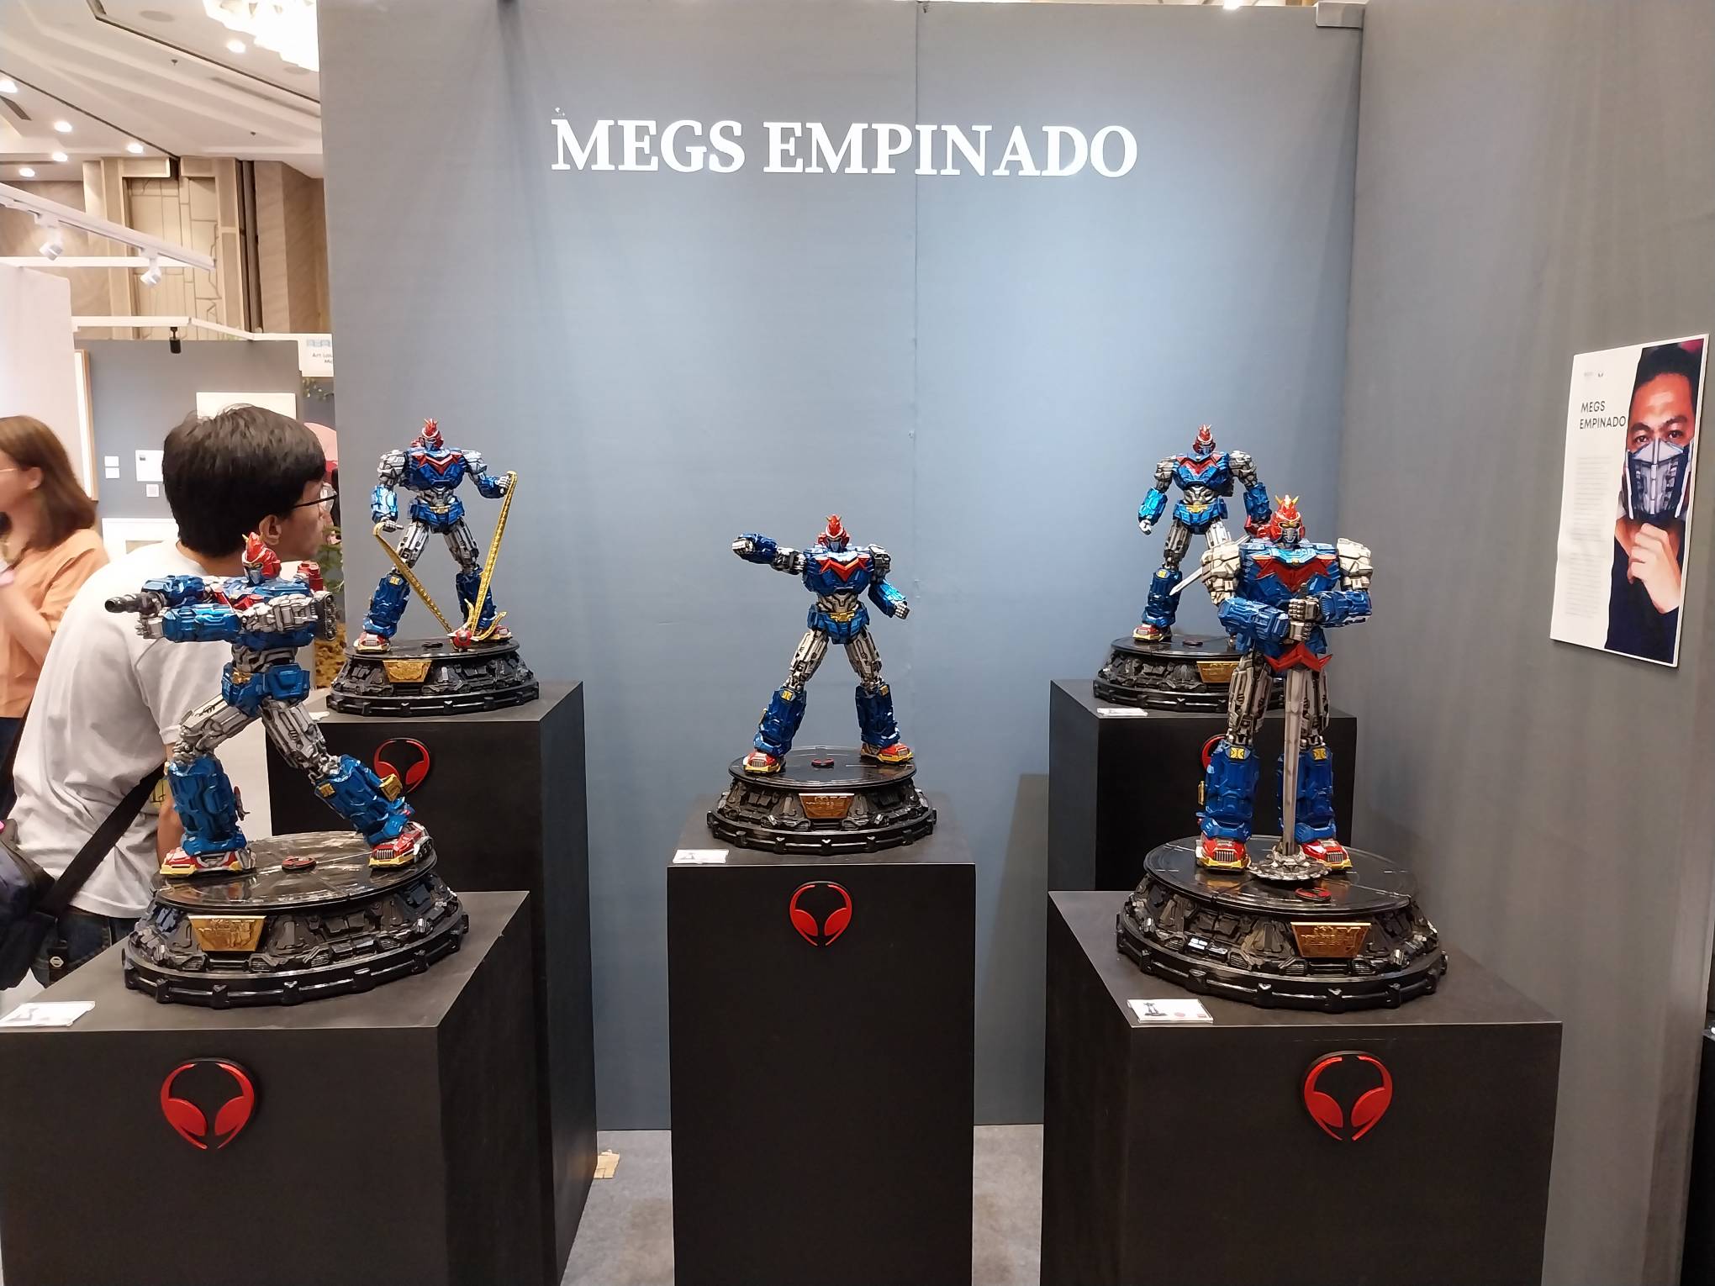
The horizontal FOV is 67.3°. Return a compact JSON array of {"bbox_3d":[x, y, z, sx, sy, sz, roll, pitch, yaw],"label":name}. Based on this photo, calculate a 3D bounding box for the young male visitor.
[{"bbox_3d":[-1.062,0.426,1.996,0.480,1.580,0.420,5,8,35],"label":"young male visitor"}]

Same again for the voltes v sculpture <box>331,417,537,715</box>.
[{"bbox_3d":[-0.793,-0.153,2.394,0.380,0.520,0.375,0,7,0],"label":"voltes v sculpture"}]

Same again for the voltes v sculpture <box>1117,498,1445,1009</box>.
[{"bbox_3d":[0.507,0.103,1.527,0.380,0.540,0.380,0,7,0],"label":"voltes v sculpture"}]

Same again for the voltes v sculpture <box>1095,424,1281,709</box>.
[{"bbox_3d":[0.648,-0.156,2.447,0.380,0.520,0.375,0,7,0],"label":"voltes v sculpture"}]

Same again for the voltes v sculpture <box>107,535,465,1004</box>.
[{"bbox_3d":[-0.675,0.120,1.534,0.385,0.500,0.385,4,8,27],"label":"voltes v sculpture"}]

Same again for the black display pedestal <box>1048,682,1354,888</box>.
[{"bbox_3d":[0.637,0.629,2.525,0.455,1.058,0.450,0,7,-2],"label":"black display pedestal"}]

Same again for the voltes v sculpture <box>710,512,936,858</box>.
[{"bbox_3d":[-0.057,0.046,2.113,0.380,0.510,0.375,0,7,-2],"label":"voltes v sculpture"}]

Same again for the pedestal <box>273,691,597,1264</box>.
[{"bbox_3d":[-0.778,0.633,2.470,0.455,1.058,0.450,0,7,-2],"label":"pedestal"}]

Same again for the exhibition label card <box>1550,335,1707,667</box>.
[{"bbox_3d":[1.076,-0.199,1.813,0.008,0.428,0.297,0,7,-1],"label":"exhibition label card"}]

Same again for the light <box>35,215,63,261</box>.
[{"bbox_3d":[-2.954,-1.481,4.707,0.090,0.160,0.080,0,7,0],"label":"light"}]

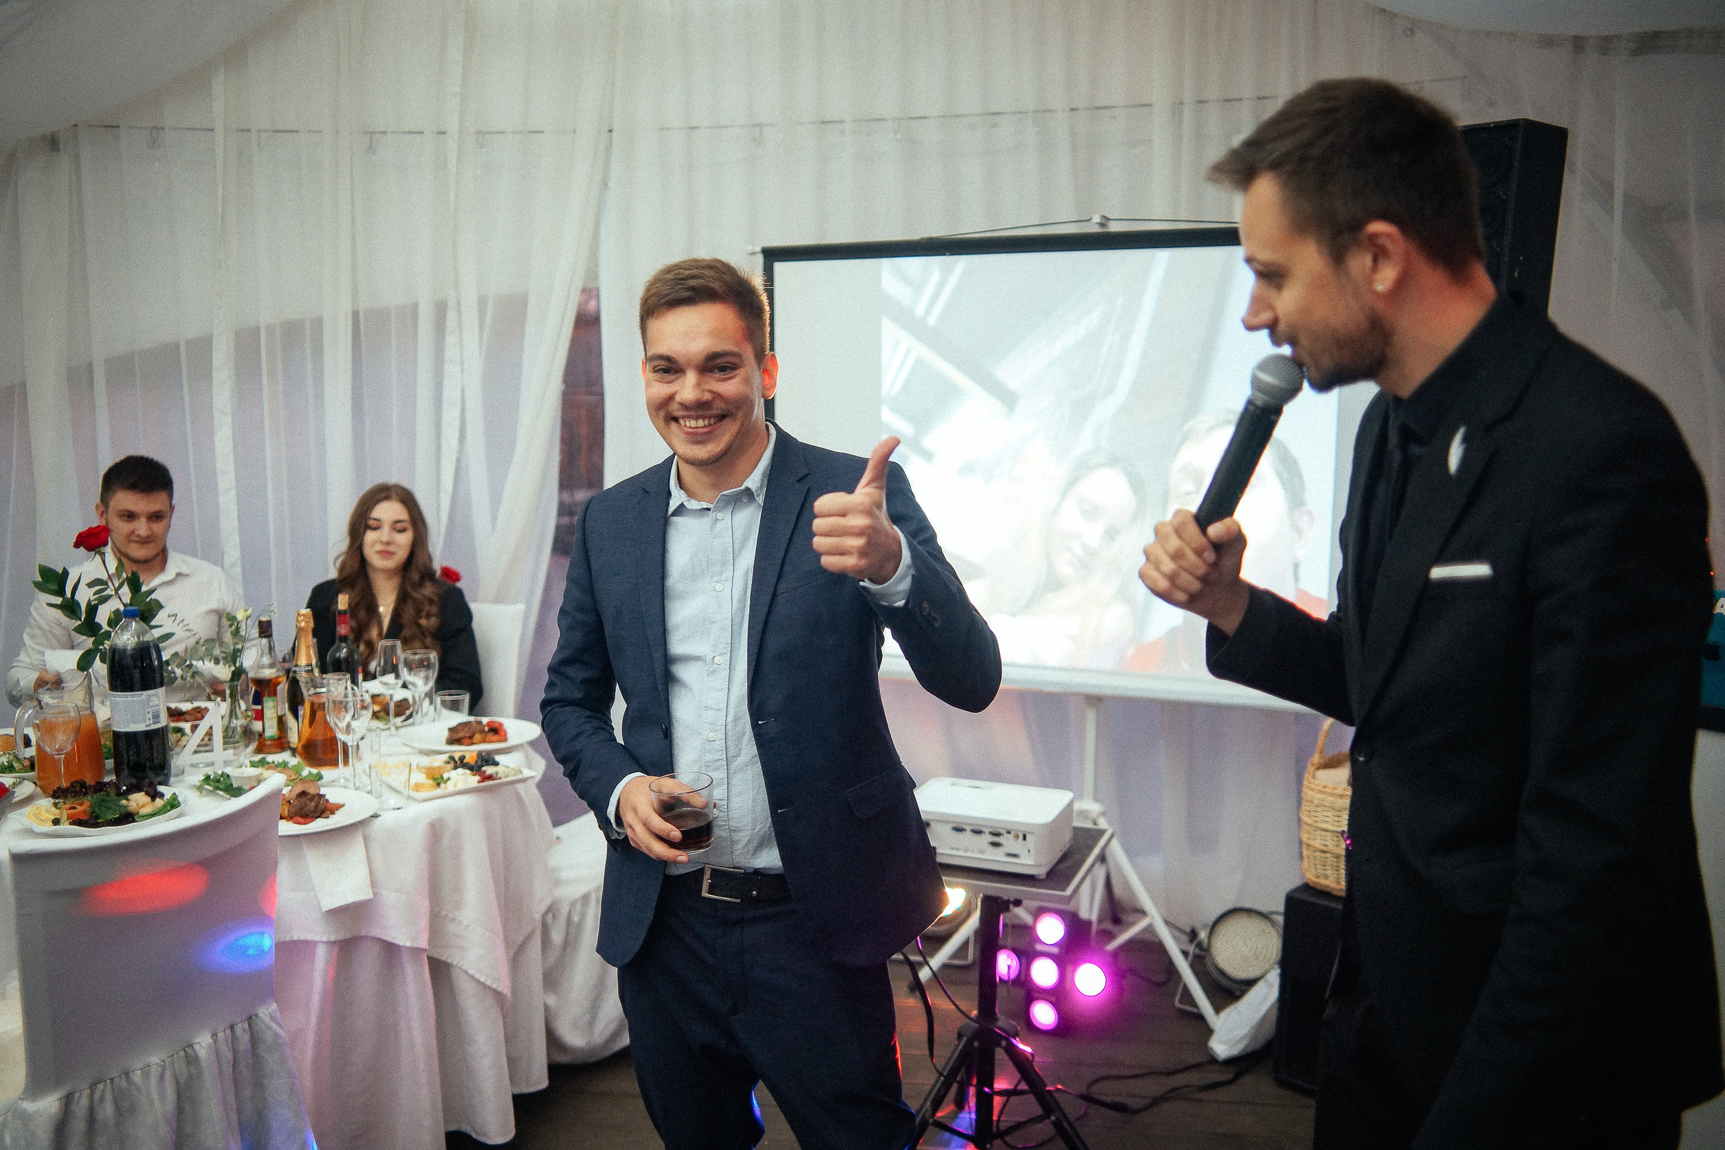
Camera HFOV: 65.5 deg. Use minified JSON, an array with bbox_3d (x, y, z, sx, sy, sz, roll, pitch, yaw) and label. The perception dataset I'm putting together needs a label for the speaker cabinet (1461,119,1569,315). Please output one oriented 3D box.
[{"bbox_3d":[1.258,-0.561,2.679,0.230,0.620,0.160,-8,12,-41],"label":"speaker cabinet"}]

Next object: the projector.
[{"bbox_3d":[0.253,0.503,2.699,0.305,0.105,0.232,4,9,20],"label":"projector"}]

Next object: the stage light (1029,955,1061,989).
[{"bbox_3d":[0.436,0.932,3.163,0.077,0.077,0.060,4,-6,21],"label":"stage light"}]

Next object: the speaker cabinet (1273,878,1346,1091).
[{"bbox_3d":[1.248,0.937,3.072,0.420,0.445,0.430,8,11,37],"label":"speaker cabinet"}]

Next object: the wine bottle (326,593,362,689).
[{"bbox_3d":[-1.175,0.198,3.041,0.075,0.316,0.075,-2,9,-21],"label":"wine bottle"}]

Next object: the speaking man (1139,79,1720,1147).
[{"bbox_3d":[0.485,0.461,1.320,0.480,1.818,0.520,0,9,-5],"label":"speaking man"}]

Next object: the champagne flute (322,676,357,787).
[{"bbox_3d":[-1.030,0.307,2.649,0.063,0.220,0.063,-2,9,-21],"label":"champagne flute"}]

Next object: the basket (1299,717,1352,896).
[{"bbox_3d":[1.199,0.510,3.033,0.300,0.410,0.220,8,11,37],"label":"basket"}]

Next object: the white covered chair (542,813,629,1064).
[{"bbox_3d":[-0.667,0.620,3.243,0.430,0.950,0.520,8,11,38],"label":"white covered chair"}]

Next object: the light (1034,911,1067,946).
[{"bbox_3d":[0.448,0.840,3.165,0.077,0.077,0.060,4,-20,21],"label":"light"}]

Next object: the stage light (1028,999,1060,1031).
[{"bbox_3d":[0.440,1.036,3.201,0.077,0.077,0.060,4,10,21],"label":"stage light"}]

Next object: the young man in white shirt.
[{"bbox_3d":[-1.611,0.408,3.047,0.560,1.328,0.750,-4,10,-24],"label":"young man in white shirt"}]

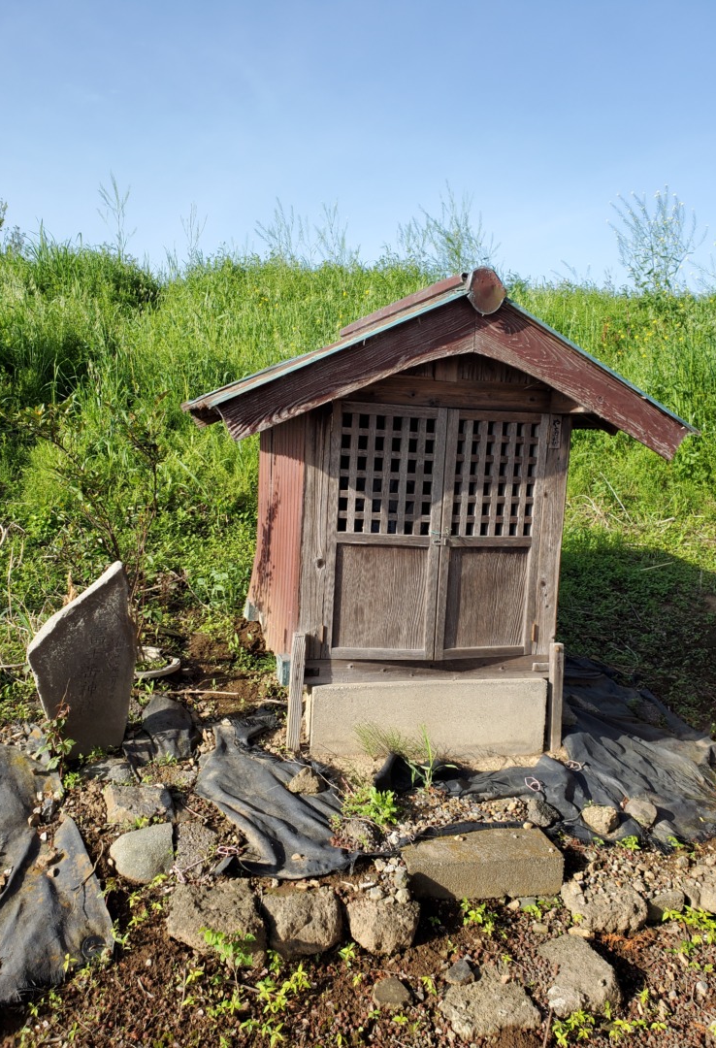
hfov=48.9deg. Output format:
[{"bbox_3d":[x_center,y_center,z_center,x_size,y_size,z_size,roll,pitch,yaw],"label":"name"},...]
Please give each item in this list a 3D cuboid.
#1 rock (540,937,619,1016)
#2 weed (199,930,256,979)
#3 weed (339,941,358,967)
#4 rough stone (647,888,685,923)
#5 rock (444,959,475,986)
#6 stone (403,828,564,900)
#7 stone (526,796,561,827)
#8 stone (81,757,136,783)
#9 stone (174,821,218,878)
[{"bbox_3d":[0.537,1.093,1.909,0.191,0.113,0.180,5,7,18],"label":"rock"},{"bbox_3d":[-0.342,1.132,2.065,0.140,0.108,0.119,1,7,-9],"label":"weed"},{"bbox_3d":[-0.027,1.163,2.122,0.052,0.062,0.046,2,7,1],"label":"weed"},{"bbox_3d":[0.936,1.160,2.393,0.109,0.065,0.087,5,7,23],"label":"rough stone"},{"bbox_3d":[0.254,1.109,1.951,0.076,0.041,0.052,4,7,10],"label":"rock"},{"bbox_3d":[0.344,1.006,2.309,0.473,0.112,0.160,1,7,-15],"label":"stone"},{"bbox_3d":[0.585,0.905,2.478,0.106,0.076,0.091,5,7,15],"label":"stone"},{"bbox_3d":[-0.901,0.886,2.840,0.180,0.051,0.135,0,7,-18],"label":"stone"},{"bbox_3d":[-0.455,0.910,2.208,0.121,0.088,0.210,2,7,-11],"label":"stone"}]

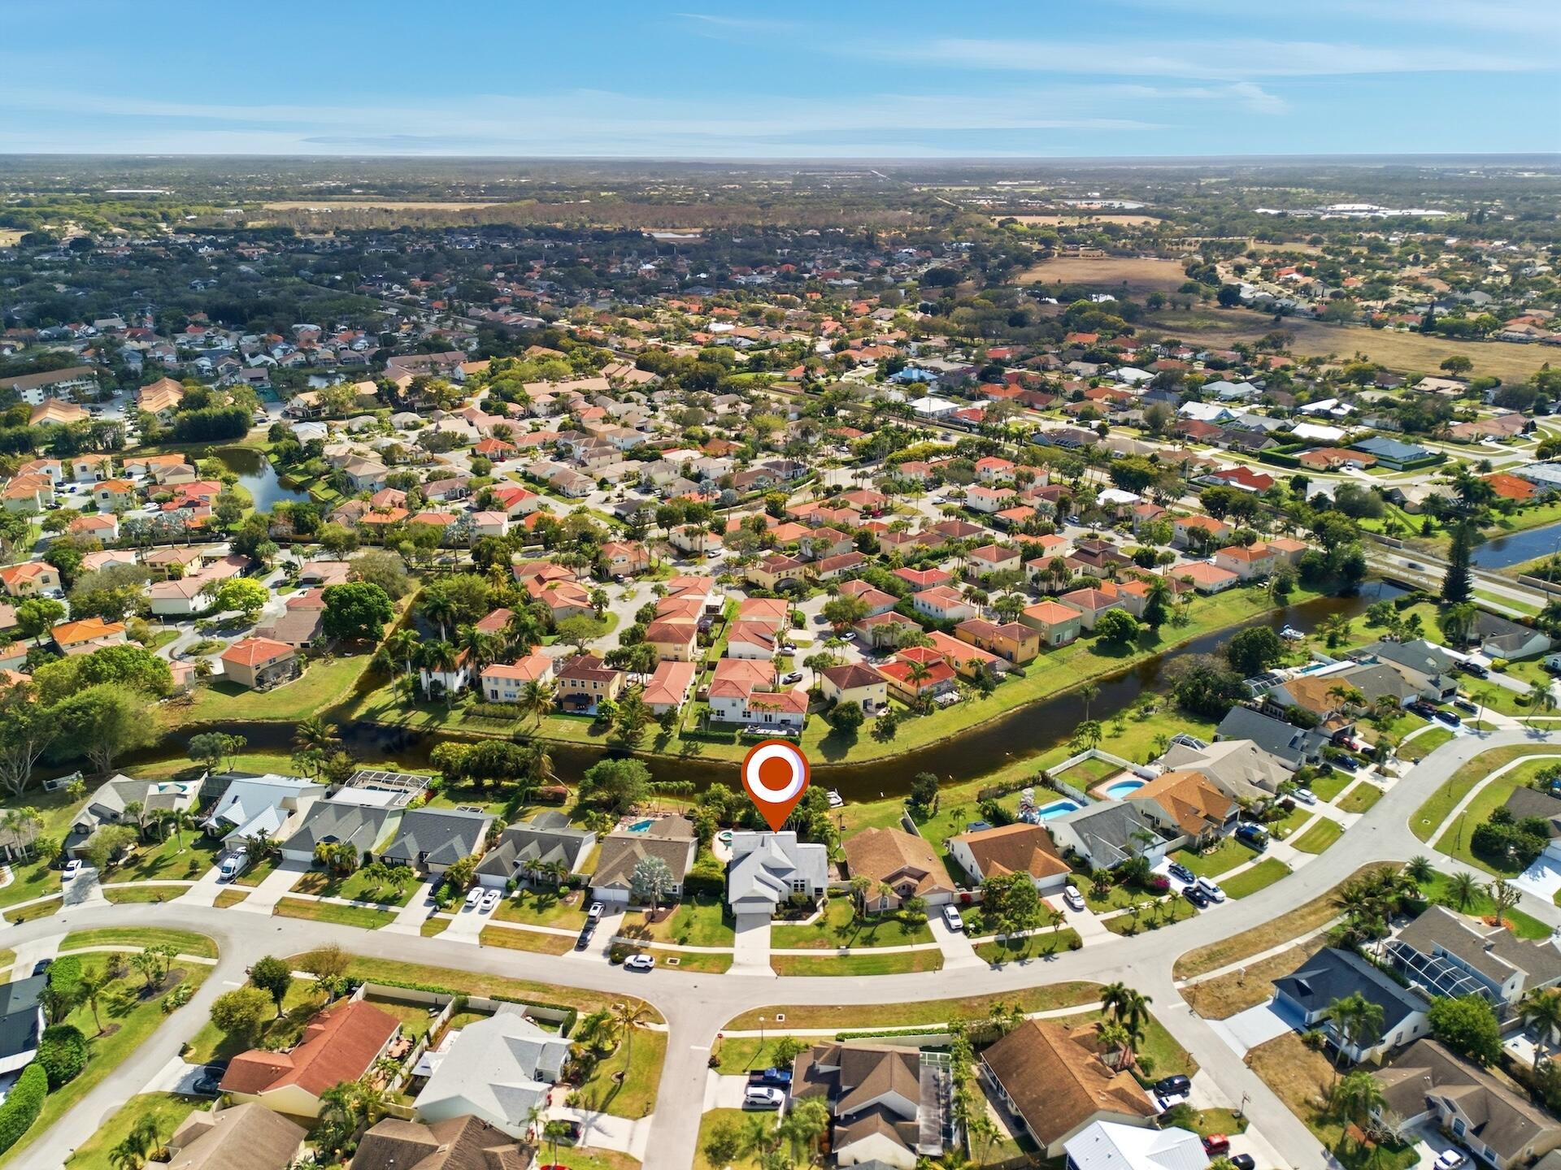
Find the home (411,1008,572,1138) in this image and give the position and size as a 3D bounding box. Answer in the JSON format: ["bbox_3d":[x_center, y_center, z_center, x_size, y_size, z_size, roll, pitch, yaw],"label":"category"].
[{"bbox_3d":[-36.218,62.230,138.049,15.240,5.800,13.940,4,22,11],"label":"home"}]

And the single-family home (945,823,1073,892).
[{"bbox_3d":[38.172,44.971,181.000,14.850,5.900,14.390,-7,23,-17],"label":"single-family home"}]

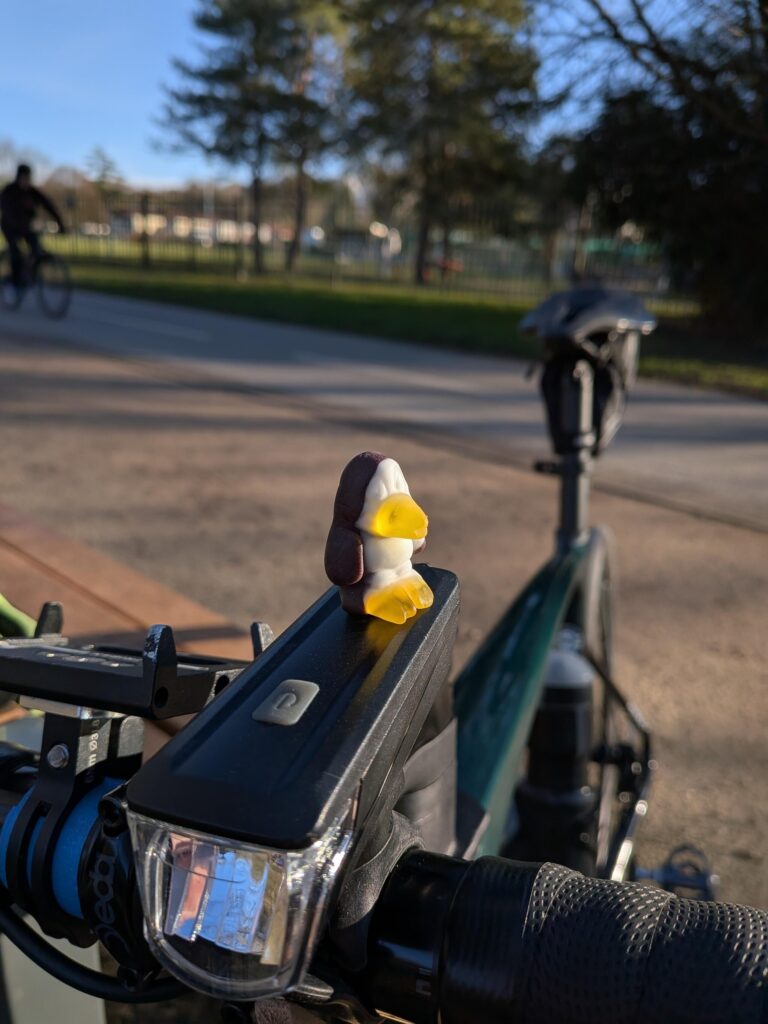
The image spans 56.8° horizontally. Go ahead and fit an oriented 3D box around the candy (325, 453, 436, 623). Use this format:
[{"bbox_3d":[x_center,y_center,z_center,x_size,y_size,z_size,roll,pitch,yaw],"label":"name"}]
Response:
[{"bbox_3d":[-0.001,0.005,0.184,0.026,0.040,0.025,19,25,37],"label":"candy"}]

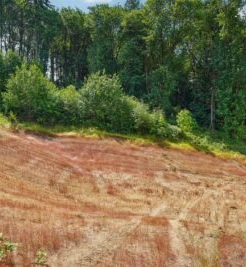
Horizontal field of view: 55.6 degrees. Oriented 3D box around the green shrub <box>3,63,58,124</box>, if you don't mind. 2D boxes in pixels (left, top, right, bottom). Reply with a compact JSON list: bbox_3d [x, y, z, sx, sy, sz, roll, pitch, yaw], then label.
[{"bbox_3d":[-8.719,-3.770,22.000,4.988,5.727,4.600,0,0,0],"label":"green shrub"}]

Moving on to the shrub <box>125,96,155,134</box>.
[{"bbox_3d":[1.560,-1.604,20.800,2.620,3.319,2.700,0,0,0],"label":"shrub"}]

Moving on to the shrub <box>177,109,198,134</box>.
[{"bbox_3d":[6.080,-1.131,22.000,1.847,2.402,1.800,0,0,0],"label":"shrub"}]

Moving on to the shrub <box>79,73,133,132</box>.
[{"bbox_3d":[-1.470,-2.763,20.800,4.716,5.240,4.300,0,0,0],"label":"shrub"}]

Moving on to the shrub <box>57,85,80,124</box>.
[{"bbox_3d":[-5.137,-2.734,22.000,2.402,3.695,2.700,0,0,0],"label":"shrub"}]

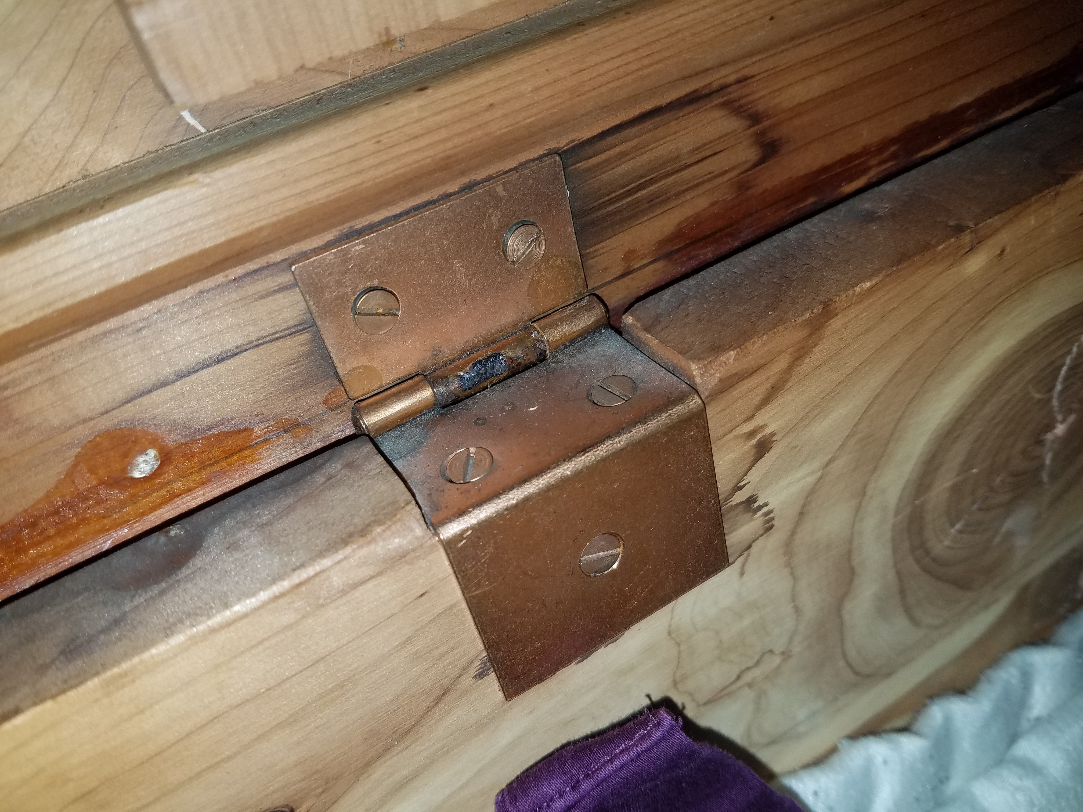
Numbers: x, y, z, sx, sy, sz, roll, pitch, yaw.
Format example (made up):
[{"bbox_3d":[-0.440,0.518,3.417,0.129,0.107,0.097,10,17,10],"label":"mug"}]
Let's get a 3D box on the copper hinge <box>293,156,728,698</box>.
[{"bbox_3d":[-0.002,0.003,0.112,0.038,0.059,0.029,-27,35,-16],"label":"copper hinge"}]

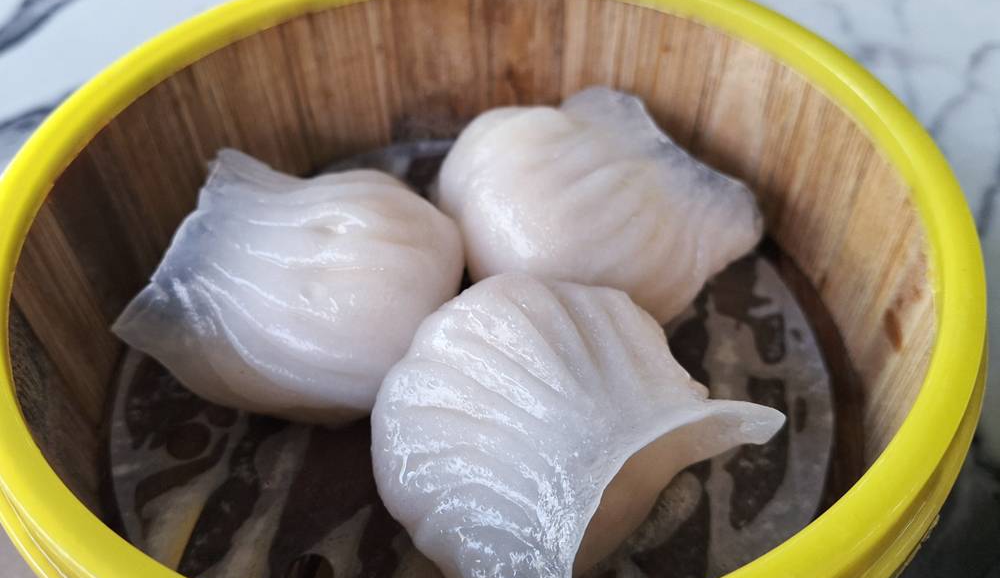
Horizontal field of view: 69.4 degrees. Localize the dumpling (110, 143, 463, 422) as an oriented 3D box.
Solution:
[{"bbox_3d":[-0.038,-0.004,0.142,0.058,0.031,0.056,6,50,6],"label":"dumpling"}]

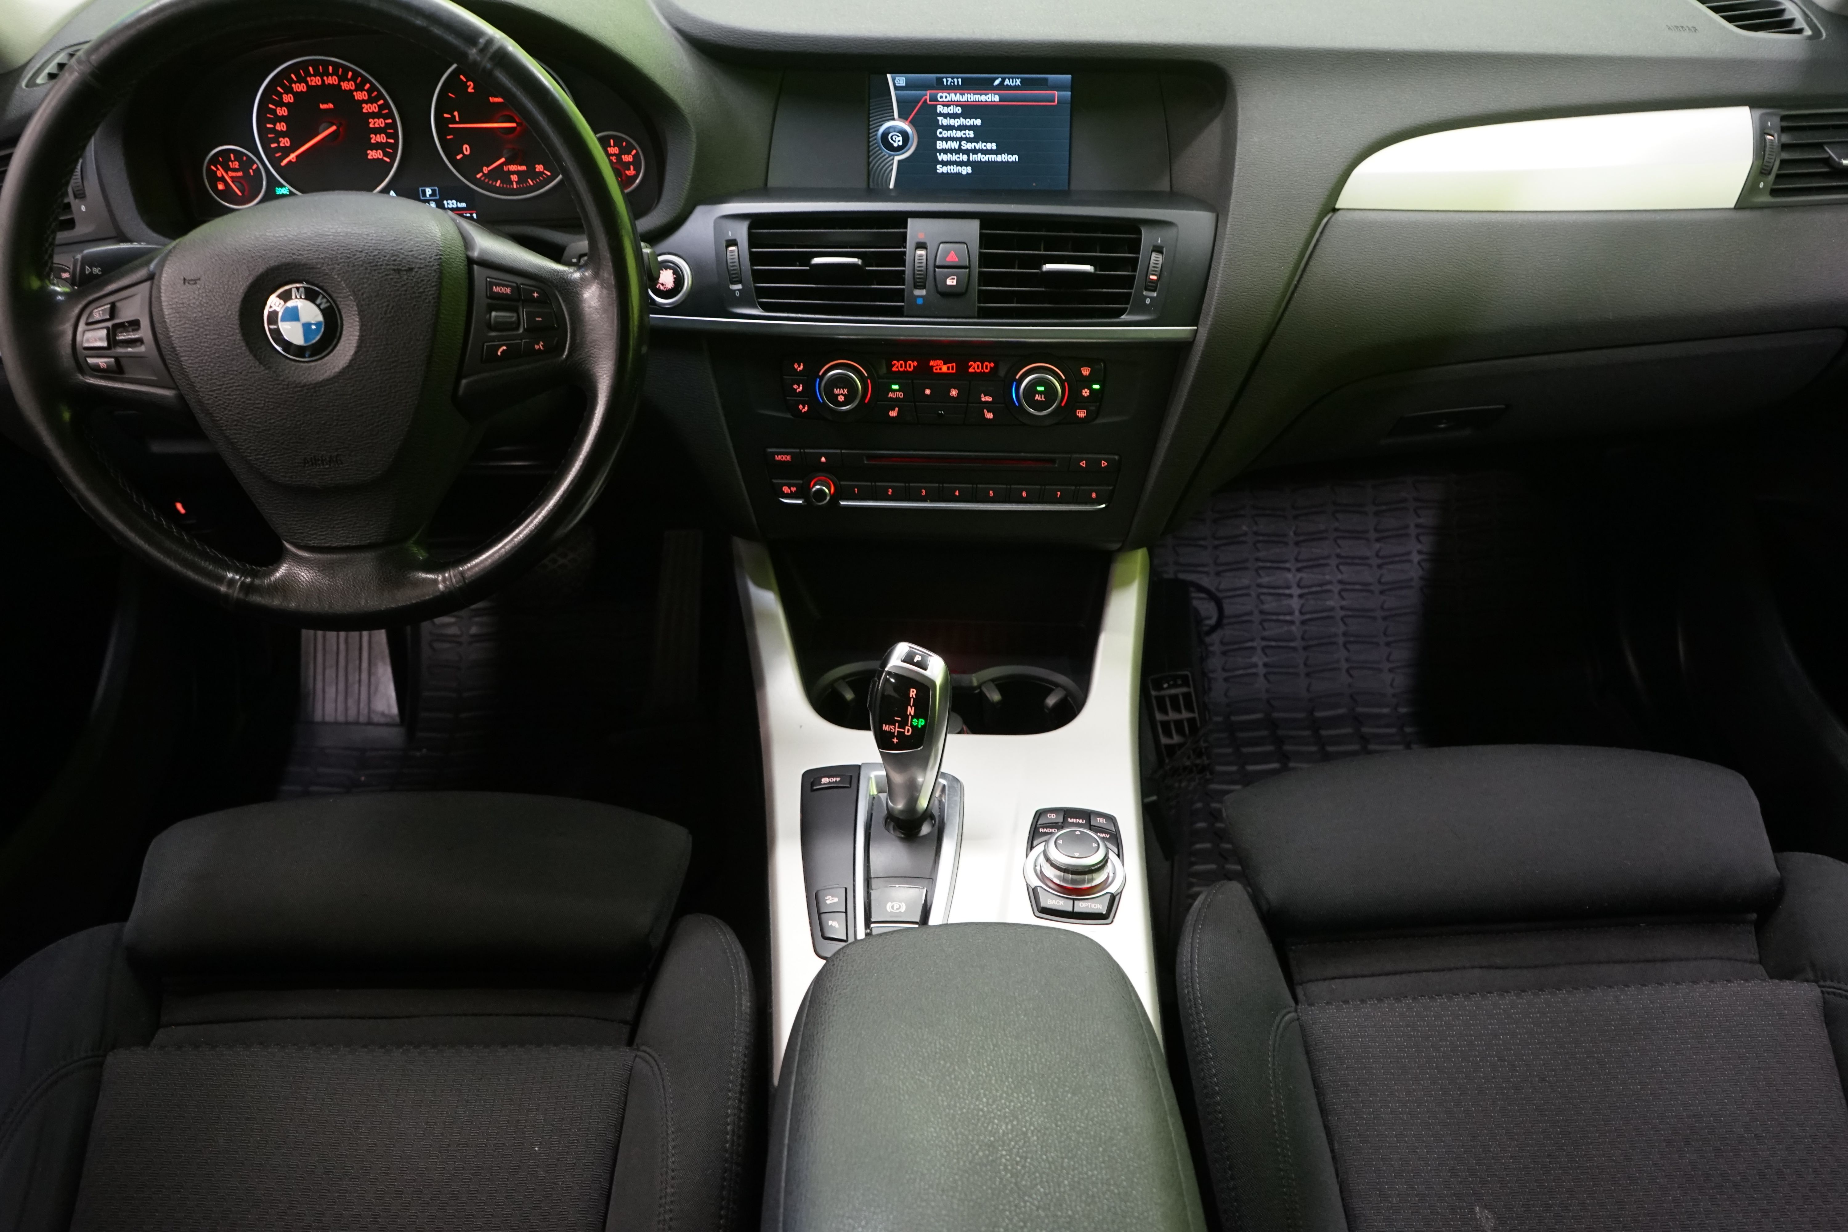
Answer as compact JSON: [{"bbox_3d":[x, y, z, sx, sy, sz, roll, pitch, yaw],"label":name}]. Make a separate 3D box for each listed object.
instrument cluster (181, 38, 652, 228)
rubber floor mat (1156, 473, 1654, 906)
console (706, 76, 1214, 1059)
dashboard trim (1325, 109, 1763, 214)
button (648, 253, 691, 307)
[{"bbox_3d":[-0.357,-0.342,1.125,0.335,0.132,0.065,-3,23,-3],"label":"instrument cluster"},{"bbox_3d":[0.494,0.070,1.623,0.470,0.080,0.600,-2,49,-2],"label":"rubber floor mat"},{"bbox_3d":[0.019,-0.051,1.023,0.340,0.450,0.550,-2,34,-2],"label":"console"},{"bbox_3d":[0.444,-0.326,1.140,0.300,0.073,0.035,-1,19,0],"label":"dashboard trim"},{"bbox_3d":[-0.174,-0.227,1.075,0.034,0.035,0.016,0,20,1],"label":"button"}]

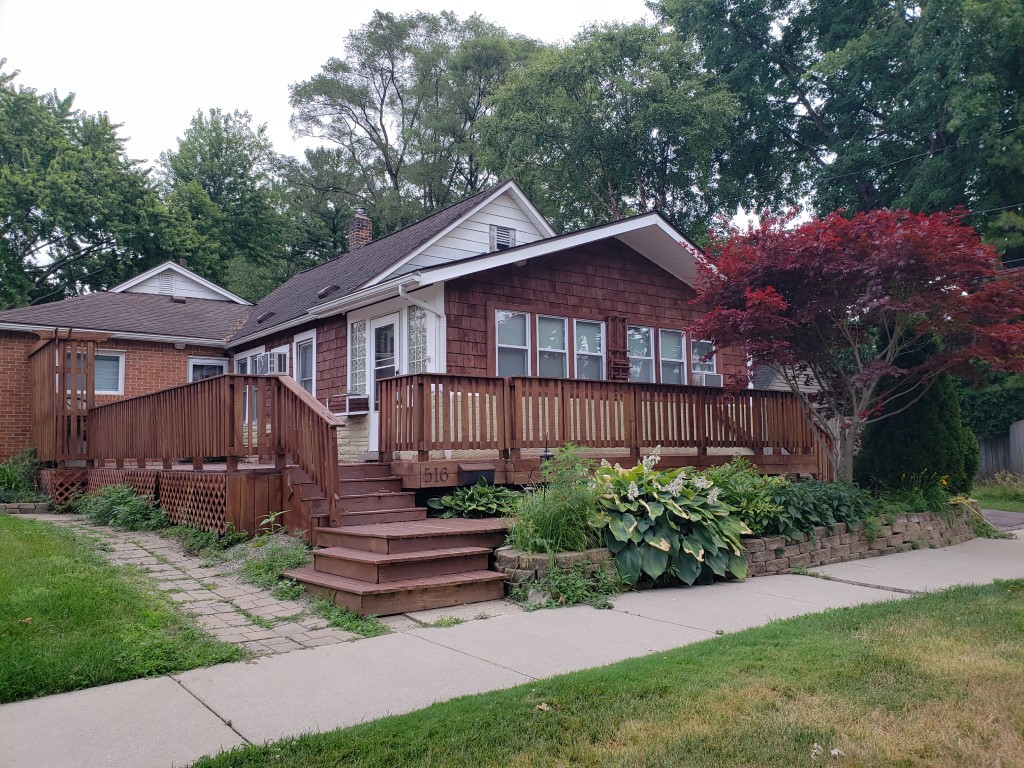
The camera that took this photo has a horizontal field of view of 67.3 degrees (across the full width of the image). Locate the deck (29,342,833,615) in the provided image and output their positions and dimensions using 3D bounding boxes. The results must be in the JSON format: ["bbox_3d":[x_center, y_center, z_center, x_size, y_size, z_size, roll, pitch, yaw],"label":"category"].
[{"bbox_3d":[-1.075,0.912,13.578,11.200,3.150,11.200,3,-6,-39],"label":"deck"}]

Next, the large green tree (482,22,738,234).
[{"bbox_3d":[3.309,-4.251,23.878,8.155,14.588,8.155,-1,-5,0],"label":"large green tree"}]

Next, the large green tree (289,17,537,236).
[{"bbox_3d":[-3.811,-5.734,30.688,10.239,19.038,10.239,-1,-5,0],"label":"large green tree"}]

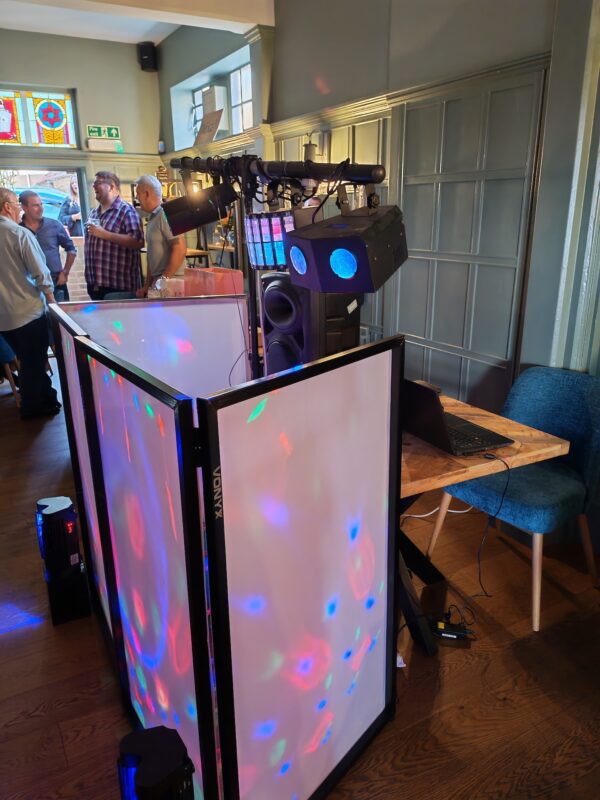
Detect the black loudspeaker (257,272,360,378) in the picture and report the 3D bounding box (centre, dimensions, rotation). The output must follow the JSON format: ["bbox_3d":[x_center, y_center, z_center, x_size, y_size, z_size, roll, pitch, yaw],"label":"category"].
[{"bbox_3d":[0.051,-0.245,2.527,0.280,0.560,0.320,-15,22,-38],"label":"black loudspeaker"}]

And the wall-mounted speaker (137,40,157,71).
[{"bbox_3d":[-1.420,-3.220,5.850,0.170,0.255,0.170,1,17,6],"label":"wall-mounted speaker"}]

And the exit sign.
[{"bbox_3d":[-1.947,-2.661,6.200,0.320,0.115,0.020,-10,19,-27],"label":"exit sign"}]

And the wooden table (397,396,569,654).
[{"bbox_3d":[0.318,0.438,2.518,0.850,0.750,1.045,-10,19,-27],"label":"wooden table"}]

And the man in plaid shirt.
[{"bbox_3d":[-1.446,-0.883,5.088,0.430,1.840,0.520,-11,19,-29],"label":"man in plaid shirt"}]

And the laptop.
[{"bbox_3d":[0.496,0.016,2.206,0.345,0.235,0.385,-10,19,-27],"label":"laptop"}]

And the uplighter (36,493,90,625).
[{"bbox_3d":[-0.935,0.632,2.457,0.145,0.460,0.140,-10,19,-27],"label":"uplighter"}]

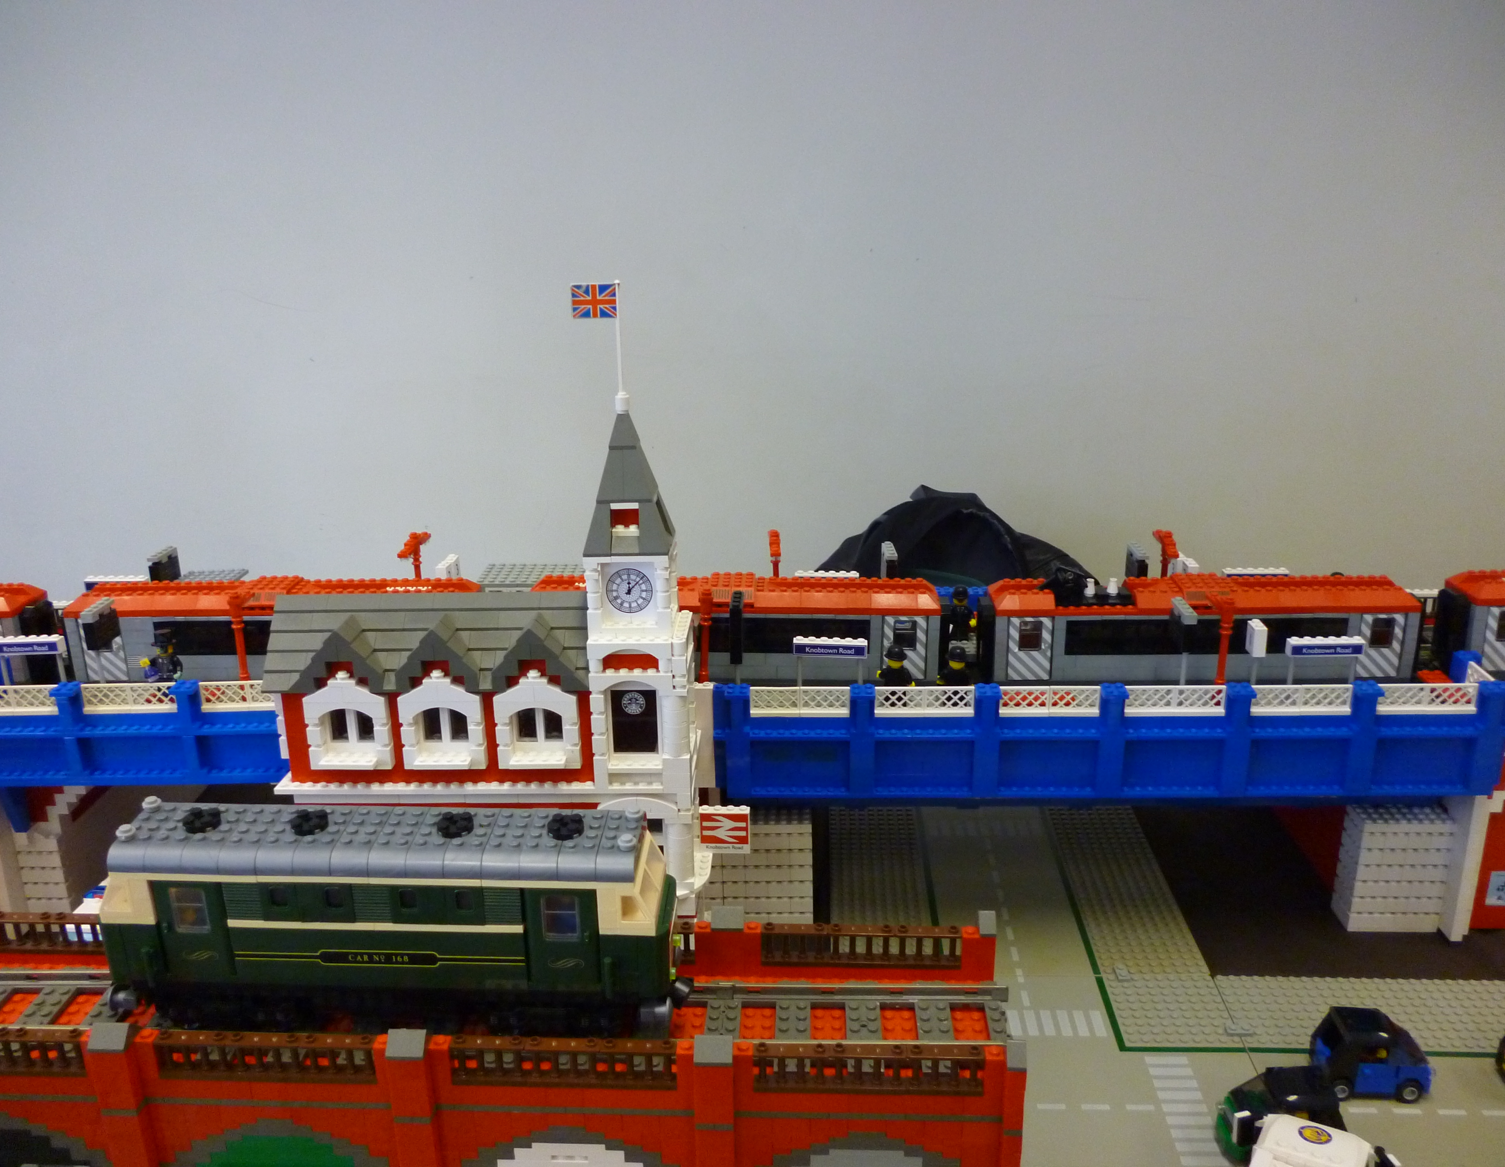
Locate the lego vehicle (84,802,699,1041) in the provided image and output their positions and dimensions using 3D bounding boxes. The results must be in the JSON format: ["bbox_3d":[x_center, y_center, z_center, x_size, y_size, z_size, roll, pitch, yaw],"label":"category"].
[{"bbox_3d":[-0.158,0.148,0.558,0.256,0.097,0.050,0,18,3],"label":"lego vehicle"}]

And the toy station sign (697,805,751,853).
[{"bbox_3d":[-0.017,0.155,0.794,0.032,0.030,0.008,-1,18,1],"label":"toy station sign"}]

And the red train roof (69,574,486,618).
[{"bbox_3d":[-0.348,0.007,0.918,0.288,0.018,0.048,-1,18,0],"label":"red train roof"}]

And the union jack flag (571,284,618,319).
[{"bbox_3d":[-0.086,-0.153,0.682,0.025,0.019,0.002,0,18,1],"label":"union jack flag"}]

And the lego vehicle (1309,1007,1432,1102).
[{"bbox_3d":[0.368,0.280,0.748,0.063,0.041,0.035,0,18,3],"label":"lego vehicle"}]

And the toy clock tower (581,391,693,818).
[{"bbox_3d":[-0.066,0.013,0.739,0.056,0.251,0.055,0,18,1],"label":"toy clock tower"}]

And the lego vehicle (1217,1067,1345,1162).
[{"bbox_3d":[0.296,0.297,0.696,0.063,0.041,0.035,-2,18,-3],"label":"lego vehicle"}]

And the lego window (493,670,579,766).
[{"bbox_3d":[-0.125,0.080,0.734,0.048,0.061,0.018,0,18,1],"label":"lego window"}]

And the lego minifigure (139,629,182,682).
[{"bbox_3d":[-0.406,0.058,0.865,0.027,0.045,0.015,-4,18,-10],"label":"lego minifigure"}]

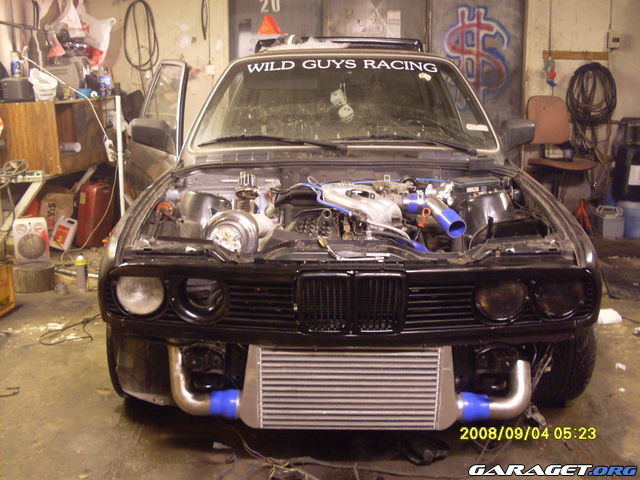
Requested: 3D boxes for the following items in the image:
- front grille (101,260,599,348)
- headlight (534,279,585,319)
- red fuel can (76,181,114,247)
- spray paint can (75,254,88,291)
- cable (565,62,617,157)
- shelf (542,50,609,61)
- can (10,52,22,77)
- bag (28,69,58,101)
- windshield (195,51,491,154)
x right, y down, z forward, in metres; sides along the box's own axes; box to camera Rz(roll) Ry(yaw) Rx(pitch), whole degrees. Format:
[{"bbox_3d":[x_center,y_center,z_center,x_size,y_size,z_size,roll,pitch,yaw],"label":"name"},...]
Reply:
[{"bbox_3d":[0.095,0.192,2.154,1.530,0.255,0.150,0,13,1],"label":"front grille"},{"bbox_3d":[0.735,0.173,2.170,0.150,0.145,0.100,0,13,1],"label":"headlight"},{"bbox_3d":[-1.674,-0.194,5.250,0.180,0.470,0.330,2,14,8],"label":"red fuel can"},{"bbox_3d":[-1.399,0.191,4.120,0.066,0.200,0.066,0,13,0],"label":"spray paint can"},{"bbox_3d":[2.425,-1.170,6.300,0.450,0.820,0.120,0,13,0],"label":"cable"},{"bbox_3d":[2.291,-1.654,6.300,0.590,0.085,0.060,0,13,0],"label":"shelf"},{"bbox_3d":[-2.269,-1.313,5.250,0.066,0.200,0.066,-5,14,-20],"label":"can"},{"bbox_3d":[-1.987,-1.114,5.050,0.210,0.235,0.190,-3,14,-15],"label":"bag"},{"bbox_3d":[0.117,-0.650,3.330,1.410,0.110,0.680,0,49,1],"label":"windshield"}]

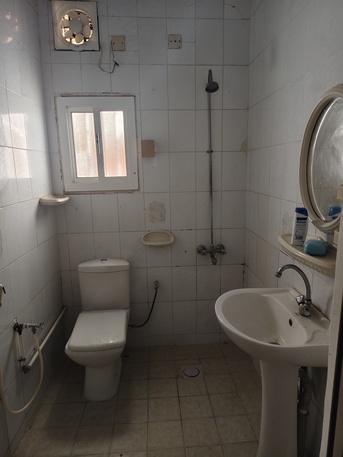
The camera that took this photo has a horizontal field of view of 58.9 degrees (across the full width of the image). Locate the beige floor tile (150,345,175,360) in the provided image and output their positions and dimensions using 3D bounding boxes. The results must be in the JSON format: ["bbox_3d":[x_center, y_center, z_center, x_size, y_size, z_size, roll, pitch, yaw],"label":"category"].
[{"bbox_3d":[-0.084,1.022,2.458,0.198,0.010,0.198,-2,11,-3],"label":"beige floor tile"}]

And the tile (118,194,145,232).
[{"bbox_3d":[-0.308,-0.125,2.352,0.200,0.300,0.010,-2,11,-3],"label":"tile"}]

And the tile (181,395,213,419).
[{"bbox_3d":[0.155,1.129,1.920,0.200,0.010,0.195,-2,11,-3],"label":"tile"}]

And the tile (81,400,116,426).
[{"bbox_3d":[-0.441,1.152,1.893,0.198,0.010,0.196,-2,11,-3],"label":"tile"}]

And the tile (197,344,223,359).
[{"bbox_3d":[0.312,1.017,2.506,0.200,0.010,0.200,-2,11,-4],"label":"tile"}]

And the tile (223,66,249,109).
[{"bbox_3d":[0.472,-1.028,2.223,0.188,0.298,0.010,-2,11,-3],"label":"tile"}]

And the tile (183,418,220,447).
[{"bbox_3d":[0.169,1.165,1.736,0.198,0.010,0.196,-2,11,-3],"label":"tile"}]

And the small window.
[{"bbox_3d":[-0.534,-0.614,2.250,0.560,0.675,0.060,-2,11,-3],"label":"small window"}]

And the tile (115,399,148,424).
[{"bbox_3d":[-0.242,1.146,1.904,0.198,0.010,0.196,-2,11,-3],"label":"tile"}]

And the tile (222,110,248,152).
[{"bbox_3d":[0.478,-0.734,2.281,0.188,0.298,0.010,-2,11,-3],"label":"tile"}]

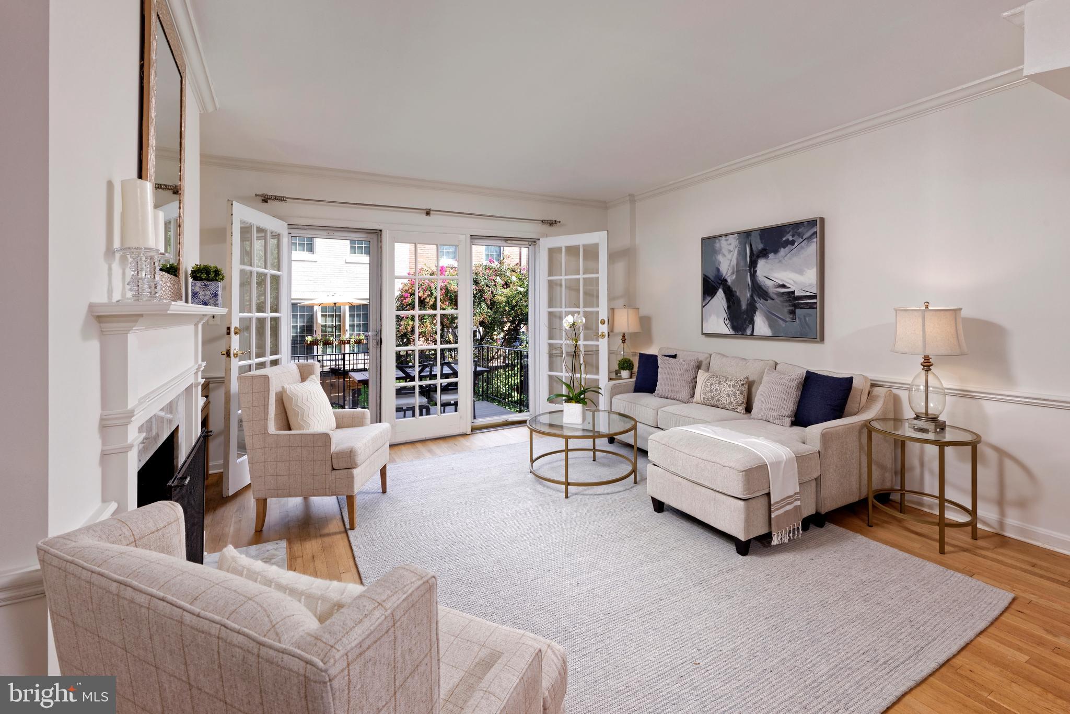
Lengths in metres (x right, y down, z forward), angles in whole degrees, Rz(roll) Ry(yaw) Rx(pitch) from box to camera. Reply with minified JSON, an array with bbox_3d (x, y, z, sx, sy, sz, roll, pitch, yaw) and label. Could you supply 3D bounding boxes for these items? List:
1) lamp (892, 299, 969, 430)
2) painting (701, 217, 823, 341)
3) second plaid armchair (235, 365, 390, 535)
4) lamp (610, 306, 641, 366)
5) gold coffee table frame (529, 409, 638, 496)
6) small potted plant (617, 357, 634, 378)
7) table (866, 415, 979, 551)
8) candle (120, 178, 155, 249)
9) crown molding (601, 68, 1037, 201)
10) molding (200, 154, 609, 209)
[{"bbox_3d":[2.298,0.048,2.803,0.350,0.740,0.350,-2,5,-28],"label":"lamp"},{"bbox_3d":[1.913,-0.635,4.126,0.055,0.945,1.140,-2,5,-28],"label":"painting"},{"bbox_3d":[-1.385,0.530,3.090,0.740,0.920,0.650,0,4,0],"label":"second plaid armchair"},{"bbox_3d":[0.967,-0.197,5.181,0.350,0.740,0.350,0,4,0],"label":"lamp"},{"bbox_3d":[0.361,0.714,3.659,0.840,0.435,0.840,0,4,0],"label":"gold coffee table frame"},{"bbox_3d":[0.944,0.116,4.930,0.175,0.220,0.175,0,4,0],"label":"small potted plant"},{"bbox_3d":[2.249,0.720,2.772,0.515,0.605,0.515,-2,5,-28],"label":"table"},{"bbox_3d":[-1.168,-0.419,1.399,0.075,0.205,0.075,-2,5,-28],"label":"candle"},{"bbox_3d":[1.830,-1.695,4.248,0.090,0.100,3.720,-2,5,-28],"label":"crown molding"},{"bbox_3d":[-0.922,-1.747,4.895,4.150,0.100,0.080,-2,5,-27],"label":"molding"}]

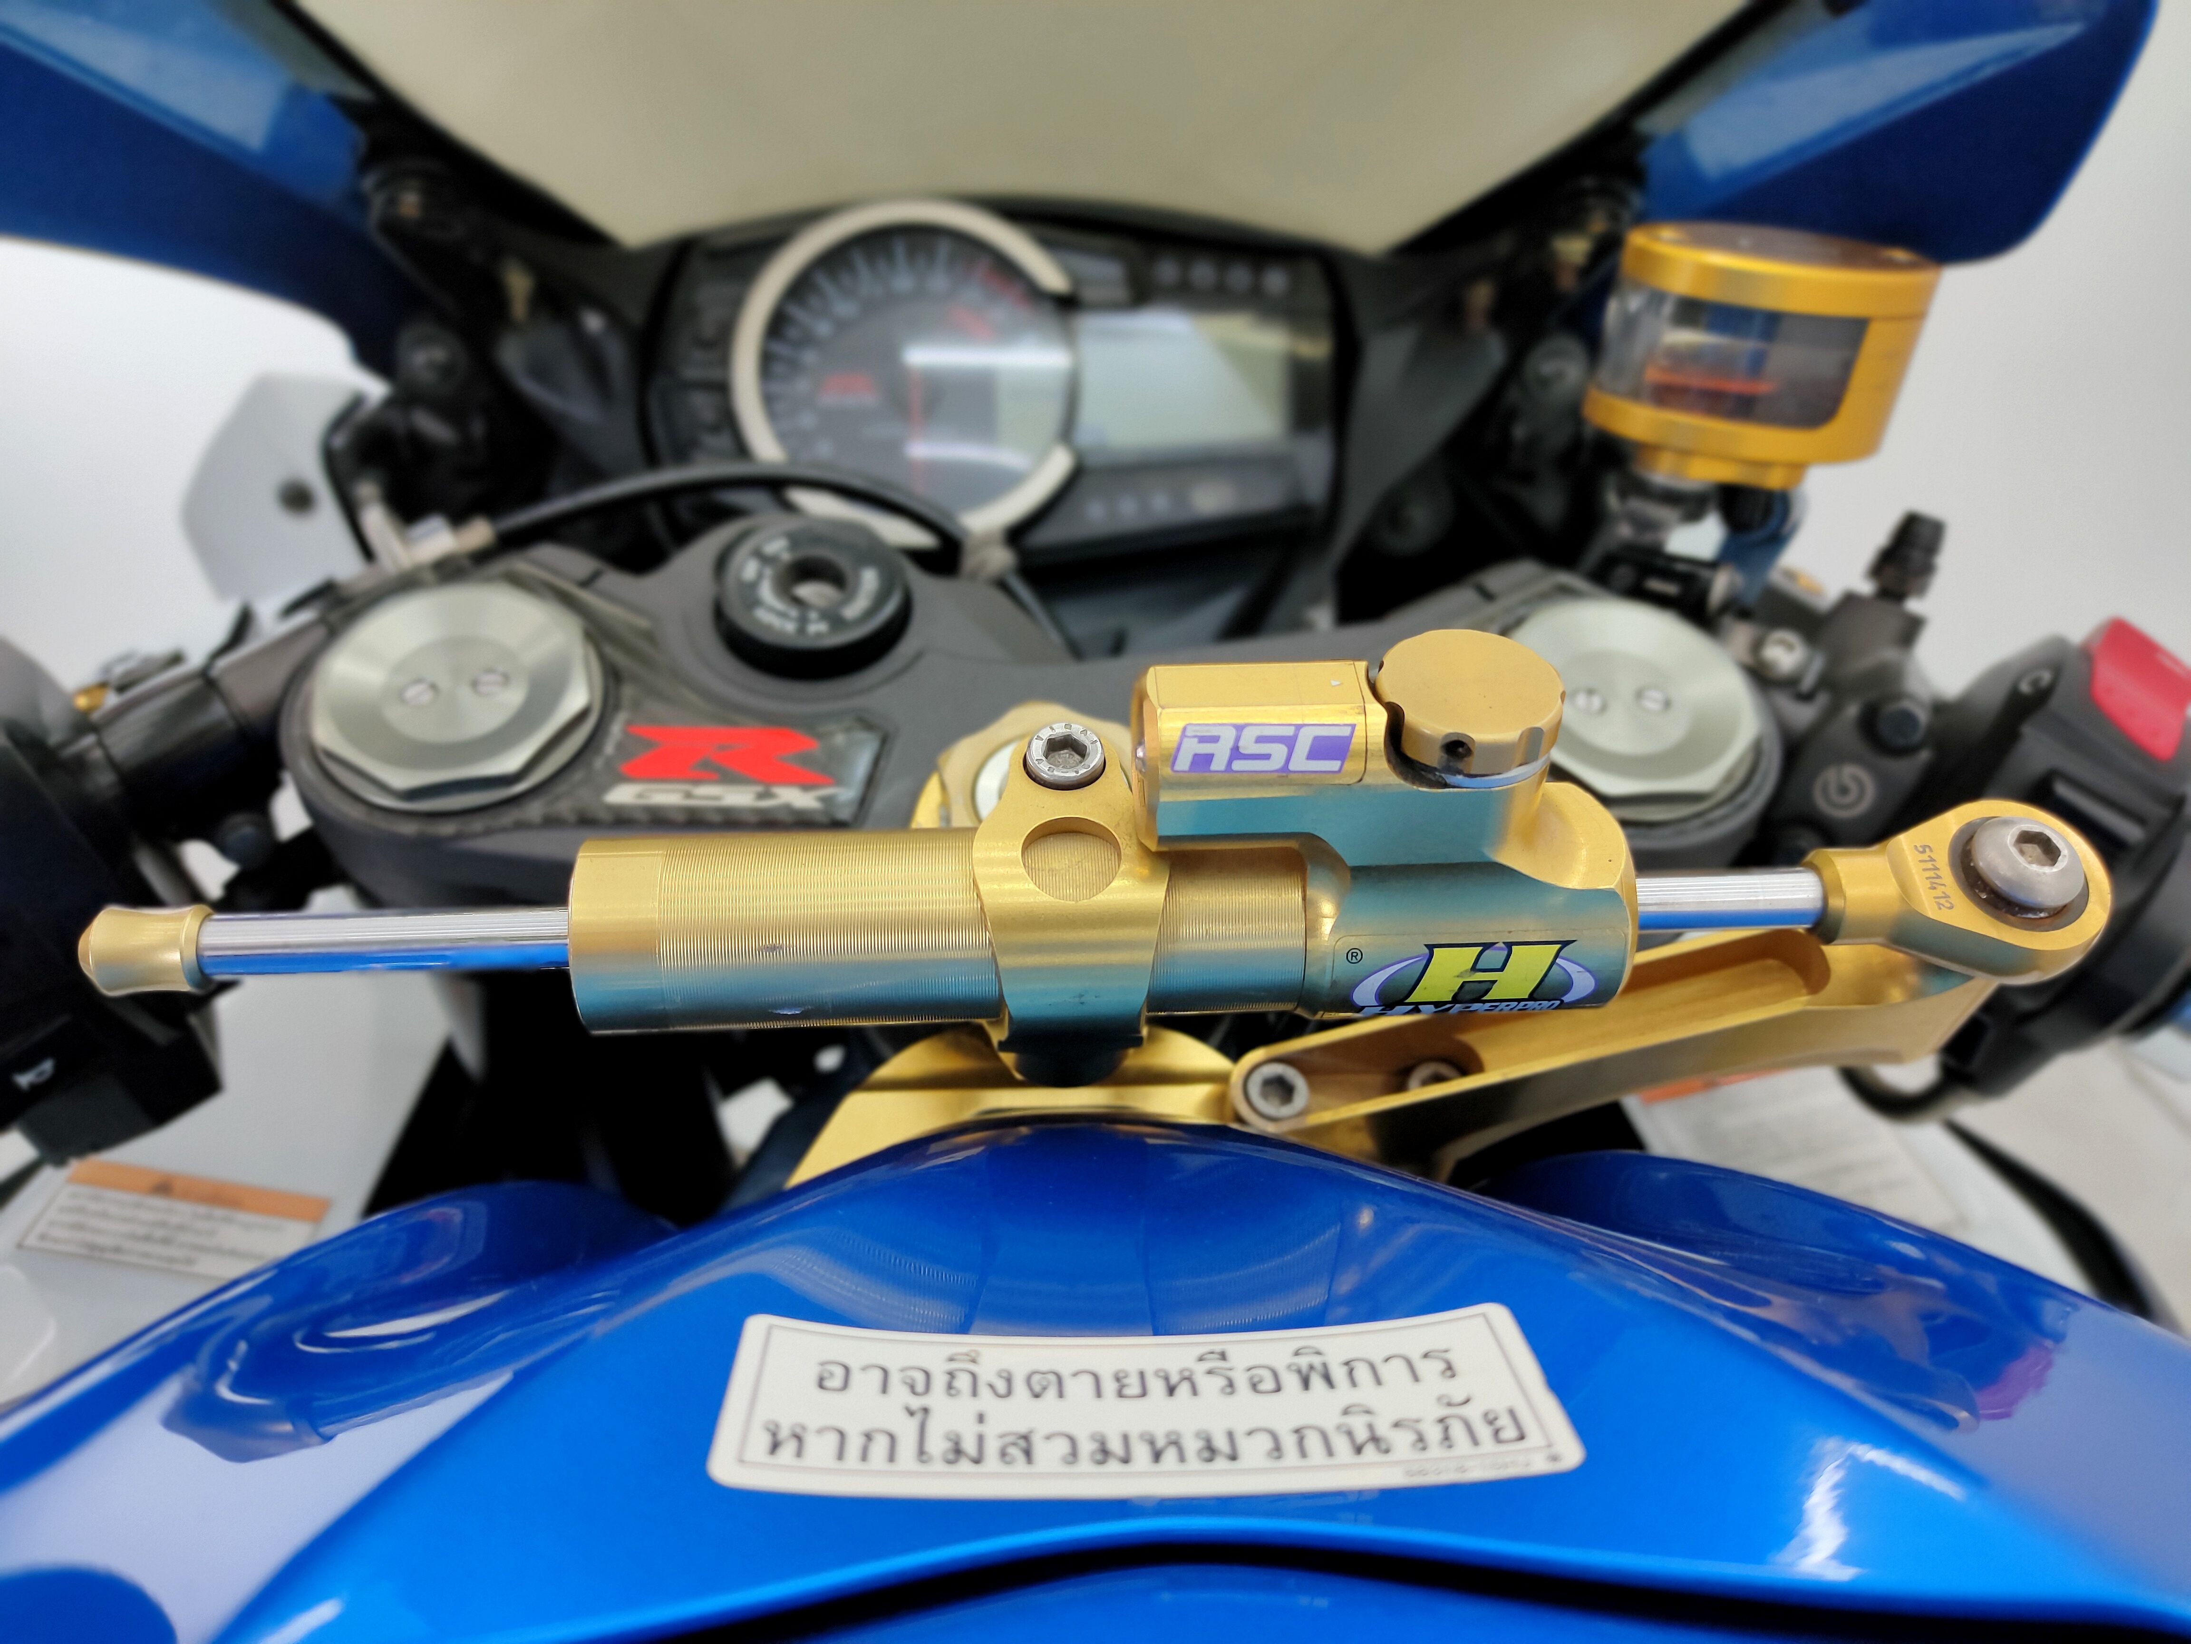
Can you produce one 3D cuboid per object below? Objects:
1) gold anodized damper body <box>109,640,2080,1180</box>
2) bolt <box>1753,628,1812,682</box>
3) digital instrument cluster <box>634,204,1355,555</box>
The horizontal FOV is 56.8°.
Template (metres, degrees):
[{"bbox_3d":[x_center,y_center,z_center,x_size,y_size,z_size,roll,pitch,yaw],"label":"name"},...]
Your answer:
[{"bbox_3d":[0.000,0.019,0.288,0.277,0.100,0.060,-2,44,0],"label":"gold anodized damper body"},{"bbox_3d":[0.137,-0.033,0.403,0.011,0.011,0.009,0,-15,15],"label":"bolt"},{"bbox_3d":[-0.030,-0.113,0.555,0.180,0.098,0.050,0,-6,-5],"label":"digital instrument cluster"}]

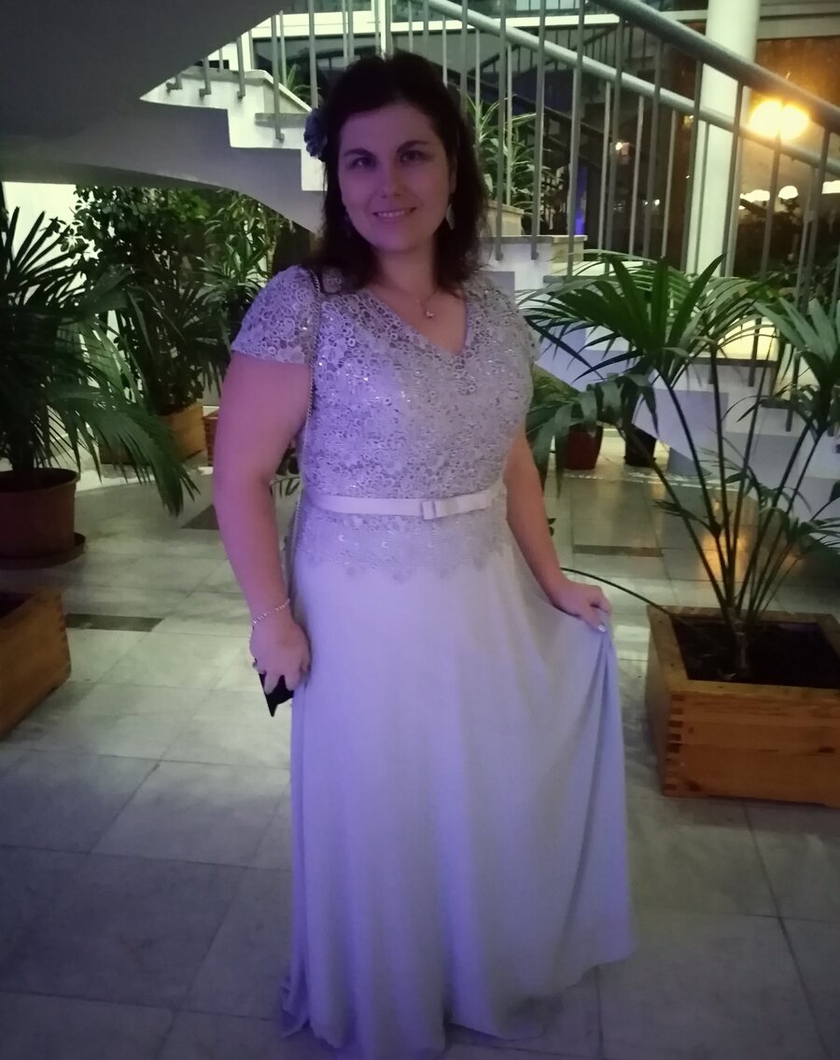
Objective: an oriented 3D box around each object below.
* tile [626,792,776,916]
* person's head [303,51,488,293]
[{"bbox_3d":[0.610,0.773,2.046,0.400,0.014,0.400,2,19,8],"label":"tile"},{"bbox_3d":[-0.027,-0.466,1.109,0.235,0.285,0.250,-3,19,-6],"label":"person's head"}]

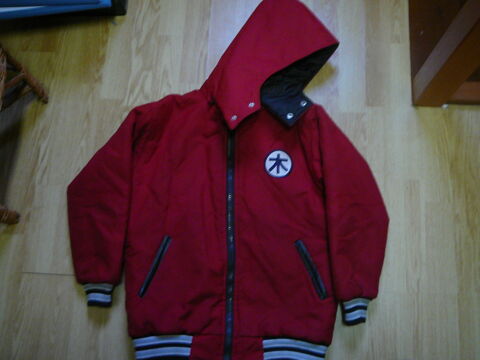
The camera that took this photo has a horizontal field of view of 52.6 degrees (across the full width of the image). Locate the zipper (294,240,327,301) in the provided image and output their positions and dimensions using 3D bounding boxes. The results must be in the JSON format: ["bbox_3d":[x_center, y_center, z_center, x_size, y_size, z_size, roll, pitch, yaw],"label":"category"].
[{"bbox_3d":[0.185,0.229,1.255,0.022,0.020,0.162,-20,75,-7],"label":"zipper"}]

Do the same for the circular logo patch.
[{"bbox_3d":[0.107,-0.044,1.313,0.078,0.010,0.080,1,79,-1],"label":"circular logo patch"}]

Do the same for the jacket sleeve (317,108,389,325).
[{"bbox_3d":[0.317,0.078,1.323,0.172,0.085,0.602,-2,74,-2],"label":"jacket sleeve"}]

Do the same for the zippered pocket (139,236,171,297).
[{"bbox_3d":[-0.217,0.222,1.248,0.021,0.020,0.164,22,75,5],"label":"zippered pocket"}]

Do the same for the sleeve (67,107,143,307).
[{"bbox_3d":[-0.379,0.057,1.313,0.185,0.085,0.553,2,74,-1],"label":"sleeve"}]

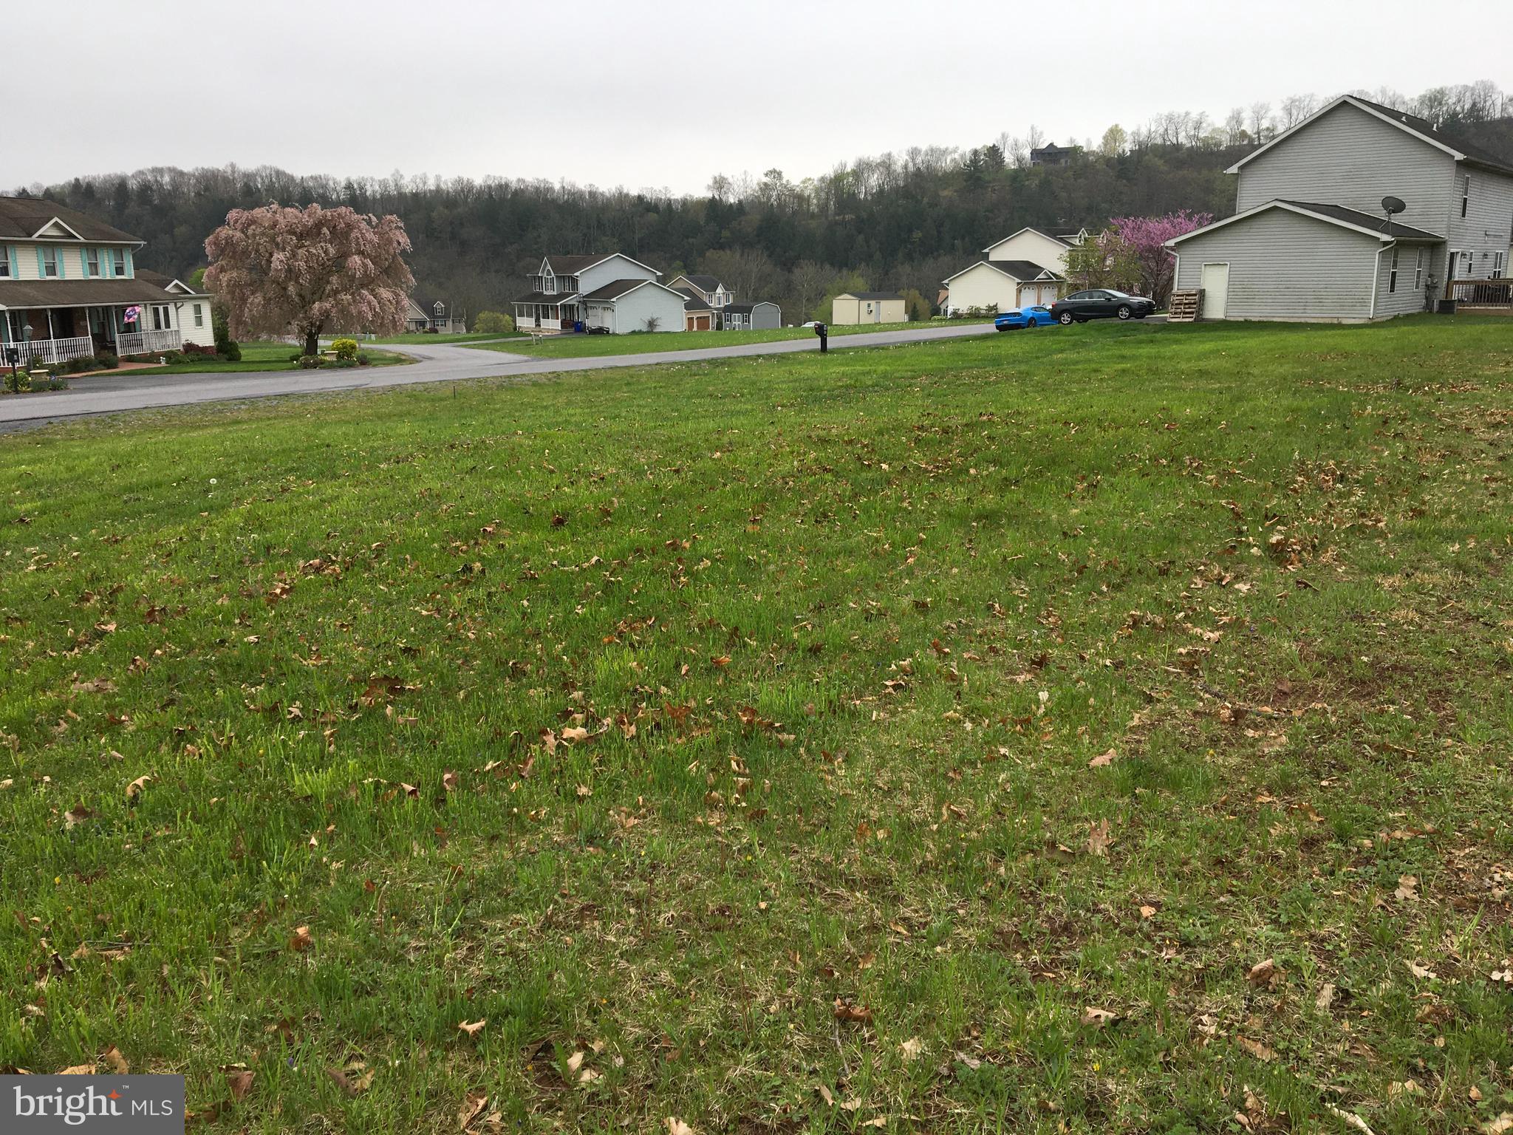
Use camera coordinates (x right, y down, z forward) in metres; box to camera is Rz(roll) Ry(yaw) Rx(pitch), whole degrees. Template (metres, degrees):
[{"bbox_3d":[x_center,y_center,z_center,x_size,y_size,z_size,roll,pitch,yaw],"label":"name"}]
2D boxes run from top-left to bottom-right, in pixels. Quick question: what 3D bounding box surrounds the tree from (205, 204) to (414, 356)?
[{"bbox_3d":[-20.849,-13.465,59.534,9.200,6.947,9.000,-5,14,-18],"label":"tree"}]

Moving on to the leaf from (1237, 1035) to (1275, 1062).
[{"bbox_3d":[1.014,0.975,2.571,0.050,0.025,0.100,-12,15,-39],"label":"leaf"}]

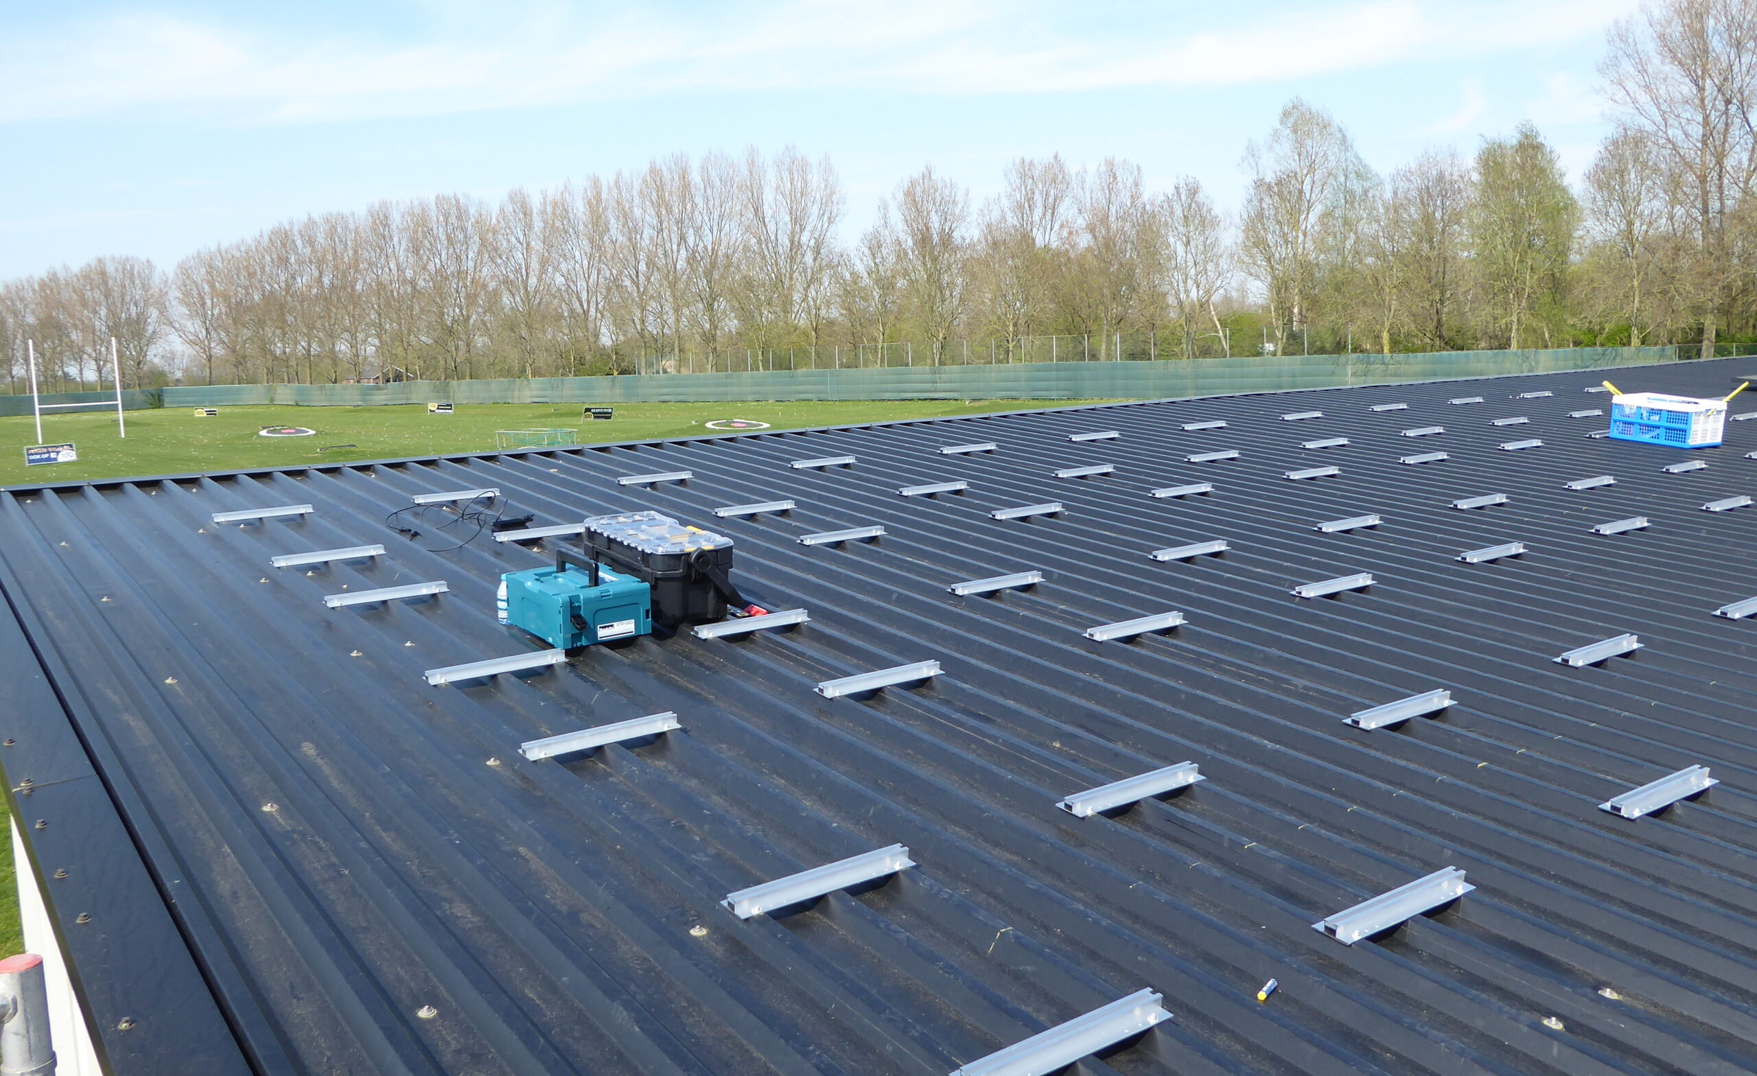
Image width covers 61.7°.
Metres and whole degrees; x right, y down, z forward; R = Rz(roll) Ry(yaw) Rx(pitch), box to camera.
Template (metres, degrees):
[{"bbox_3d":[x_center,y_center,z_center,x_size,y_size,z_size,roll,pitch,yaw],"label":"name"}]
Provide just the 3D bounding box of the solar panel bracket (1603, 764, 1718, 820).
[{"bbox_3d":[1.763,0.564,3.317,0.397,0.025,0.076,-8,15,-36],"label":"solar panel bracket"}]

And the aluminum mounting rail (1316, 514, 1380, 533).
[{"bbox_3d":[2.059,-0.064,6.431,0.400,0.032,0.080,-8,15,-37],"label":"aluminum mounting rail"}]

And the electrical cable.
[{"bbox_3d":[-1.824,-0.078,6.068,0.460,0.100,0.860,1,12,3],"label":"electrical cable"}]

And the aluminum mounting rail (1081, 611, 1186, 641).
[{"bbox_3d":[0.821,0.277,4.674,0.402,0.026,0.079,-8,15,-36],"label":"aluminum mounting rail"}]

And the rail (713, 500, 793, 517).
[{"bbox_3d":[-0.545,-0.133,6.553,0.402,0.026,0.079,-8,15,-36],"label":"rail"}]

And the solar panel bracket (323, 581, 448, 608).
[{"bbox_3d":[-1.644,0.180,4.925,0.397,0.025,0.076,-8,15,-36],"label":"solar panel bracket"}]

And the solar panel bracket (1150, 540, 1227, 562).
[{"bbox_3d":[1.220,0.045,5.772,0.397,0.025,0.076,-8,15,-36],"label":"solar panel bracket"}]

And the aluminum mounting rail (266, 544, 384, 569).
[{"bbox_3d":[-2.046,0.059,5.481,0.397,0.025,0.076,-8,15,-36],"label":"aluminum mounting rail"}]

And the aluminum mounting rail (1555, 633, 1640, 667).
[{"bbox_3d":[2.195,0.338,4.473,0.402,0.026,0.079,-8,15,-36],"label":"aluminum mounting rail"}]

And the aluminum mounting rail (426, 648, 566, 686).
[{"bbox_3d":[-1.075,0.359,4.153,0.402,0.026,0.079,-8,15,-36],"label":"aluminum mounting rail"}]

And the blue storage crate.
[{"bbox_3d":[5.009,-0.743,9.339,0.360,0.267,0.530,-6,13,-28],"label":"blue storage crate"}]

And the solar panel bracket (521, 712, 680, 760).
[{"bbox_3d":[-0.675,0.480,3.599,0.402,0.026,0.079,-8,15,-36],"label":"solar panel bracket"}]

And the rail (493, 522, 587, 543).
[{"bbox_3d":[-1.368,-0.023,5.994,0.400,0.032,0.080,-8,15,-37],"label":"rail"}]

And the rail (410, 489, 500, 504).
[{"bbox_3d":[-1.944,-0.194,6.784,0.400,0.032,0.080,-8,15,-37],"label":"rail"}]

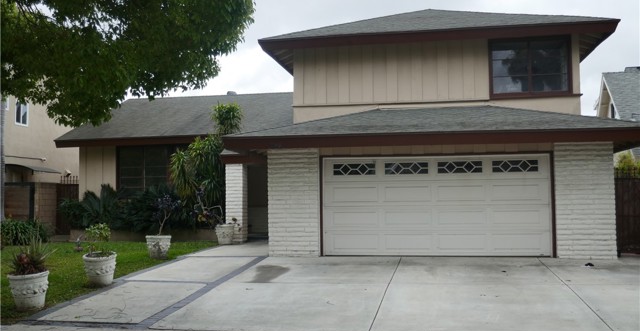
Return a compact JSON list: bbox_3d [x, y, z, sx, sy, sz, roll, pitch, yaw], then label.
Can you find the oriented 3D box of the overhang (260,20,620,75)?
[{"bbox_3d":[3.069,-3.118,17.240,8.800,0.420,3.800,-1,-4,11],"label":"overhang"}]

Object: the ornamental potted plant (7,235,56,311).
[{"bbox_3d":[-4.049,1.501,8.750,0.689,1.062,0.660,-1,-4,11],"label":"ornamental potted plant"}]

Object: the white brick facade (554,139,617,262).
[{"bbox_3d":[5.438,0.724,12.823,1.160,2.390,0.260,-1,-4,11],"label":"white brick facade"}]

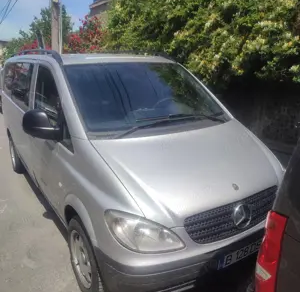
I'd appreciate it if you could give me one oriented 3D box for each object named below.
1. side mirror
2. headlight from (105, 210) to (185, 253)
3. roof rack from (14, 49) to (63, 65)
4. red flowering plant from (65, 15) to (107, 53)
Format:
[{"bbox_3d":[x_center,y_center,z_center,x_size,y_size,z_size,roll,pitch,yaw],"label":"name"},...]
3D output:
[{"bbox_3d":[-0.842,-0.169,2.258,0.280,0.260,0.200,-10,19,-32],"label":"side mirror"},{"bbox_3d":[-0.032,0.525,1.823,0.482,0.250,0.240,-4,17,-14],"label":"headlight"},{"bbox_3d":[-1.526,-1.116,3.667,0.090,0.140,2.700,-10,19,-32],"label":"roof rack"},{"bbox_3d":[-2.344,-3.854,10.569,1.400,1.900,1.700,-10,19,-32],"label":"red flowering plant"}]

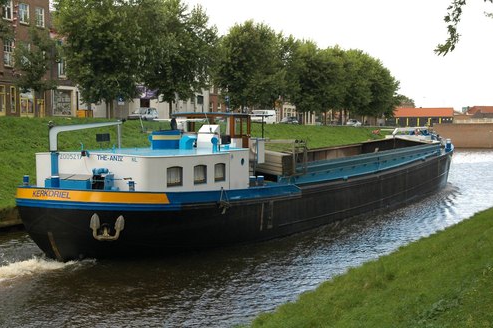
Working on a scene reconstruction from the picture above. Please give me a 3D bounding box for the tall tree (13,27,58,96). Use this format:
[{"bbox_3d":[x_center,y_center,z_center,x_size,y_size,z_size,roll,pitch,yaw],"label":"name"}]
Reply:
[{"bbox_3d":[-16.910,-7.370,66.000,3.700,7.300,3.700,1,2,17],"label":"tall tree"}]

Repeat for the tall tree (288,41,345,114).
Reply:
[{"bbox_3d":[11.150,-13.160,133.000,9.500,13.700,9.500,1,2,20],"label":"tall tree"}]

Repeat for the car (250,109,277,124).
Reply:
[{"bbox_3d":[2.400,-6.470,114.000,1.900,1.980,4.850,1,2,19],"label":"car"}]

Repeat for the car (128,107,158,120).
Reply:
[{"bbox_3d":[-10.650,-5.130,85.000,1.680,1.420,4.100,1,2,17],"label":"car"}]

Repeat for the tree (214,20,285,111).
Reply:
[{"bbox_3d":[0.260,-11.980,107.000,9.400,13.300,9.400,0,2,0],"label":"tree"}]

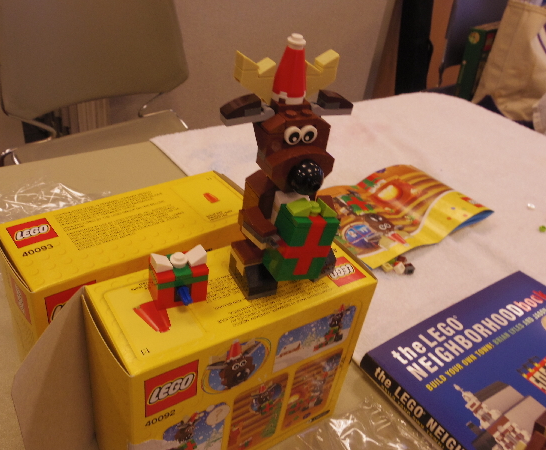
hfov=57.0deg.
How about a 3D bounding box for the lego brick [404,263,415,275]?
[{"bbox_3d":[0.133,0.043,0.488,0.008,0.007,0.008,6,34,-6],"label":"lego brick"}]

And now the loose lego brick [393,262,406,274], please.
[{"bbox_3d":[0.123,0.042,0.487,0.008,0.007,0.008,32,40,29],"label":"loose lego brick"}]

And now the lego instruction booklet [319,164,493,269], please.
[{"bbox_3d":[0.140,-0.019,0.573,0.206,0.018,0.123,-19,43,-35],"label":"lego instruction booklet"}]

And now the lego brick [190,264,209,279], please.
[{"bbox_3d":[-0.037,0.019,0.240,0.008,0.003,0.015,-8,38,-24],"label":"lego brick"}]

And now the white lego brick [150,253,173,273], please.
[{"bbox_3d":[-0.051,0.017,0.232,0.008,0.006,0.008,-8,38,-24],"label":"white lego brick"}]

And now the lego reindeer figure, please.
[{"bbox_3d":[0.008,-0.026,0.242,0.071,0.119,0.047,-13,40,-29],"label":"lego reindeer figure"}]

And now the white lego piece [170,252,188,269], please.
[{"bbox_3d":[-0.044,0.016,0.236,0.008,0.005,0.008,-8,38,-24],"label":"white lego piece"}]

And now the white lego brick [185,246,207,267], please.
[{"bbox_3d":[-0.036,0.014,0.238,0.008,0.006,0.008,-8,38,-24],"label":"white lego brick"}]

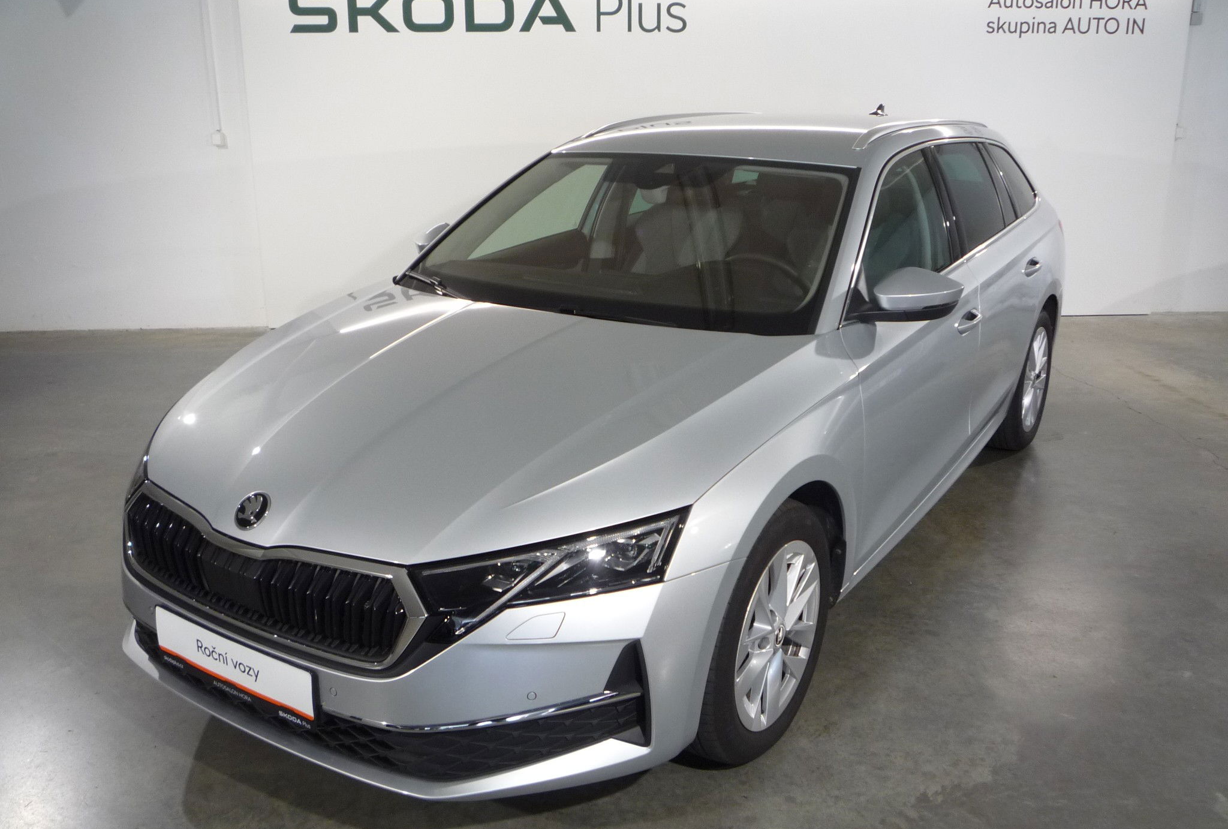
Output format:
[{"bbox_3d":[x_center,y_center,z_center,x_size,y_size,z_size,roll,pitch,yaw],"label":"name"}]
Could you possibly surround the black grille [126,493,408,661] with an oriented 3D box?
[{"bbox_3d":[-0.788,0.344,2.311,0.940,0.210,0.110,11,21,32],"label":"black grille"}]

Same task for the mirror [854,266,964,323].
[{"bbox_3d":[0.813,-0.329,2.926,0.215,0.150,0.230,11,21,32],"label":"mirror"}]

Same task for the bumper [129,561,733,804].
[{"bbox_3d":[-0.668,0.455,2.537,1.800,0.490,0.570,11,21,32],"label":"bumper"}]

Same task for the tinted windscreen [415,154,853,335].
[{"bbox_3d":[0.033,-0.570,3.333,1.470,0.140,0.900,11,50,32],"label":"tinted windscreen"}]

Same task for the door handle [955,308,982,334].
[{"bbox_3d":[1.163,-0.309,3.495,0.060,0.050,0.220,11,21,32],"label":"door handle"}]

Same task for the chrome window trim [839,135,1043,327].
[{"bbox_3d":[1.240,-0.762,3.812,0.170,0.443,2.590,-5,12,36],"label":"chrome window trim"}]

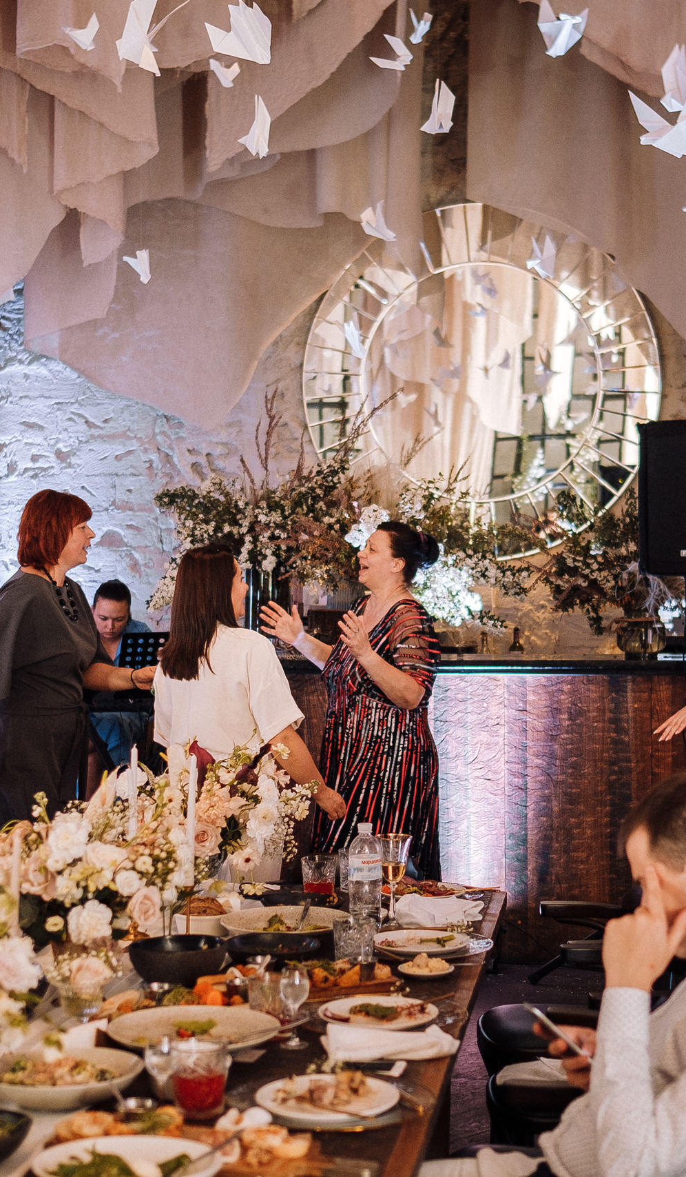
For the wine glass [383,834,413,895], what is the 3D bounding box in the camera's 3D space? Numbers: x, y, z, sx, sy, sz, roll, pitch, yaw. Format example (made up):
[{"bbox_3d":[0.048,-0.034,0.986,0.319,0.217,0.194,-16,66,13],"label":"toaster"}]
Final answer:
[{"bbox_3d":[0.113,0.644,3.779,0.080,0.200,0.080,0,2,0],"label":"wine glass"}]

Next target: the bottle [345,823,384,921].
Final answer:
[{"bbox_3d":[0.051,0.632,3.778,0.071,0.225,0.071,0,2,0],"label":"bottle"}]

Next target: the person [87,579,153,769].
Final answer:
[{"bbox_3d":[-0.941,0.675,7.271,0.530,1.420,0.720,0,2,-12],"label":"person"}]

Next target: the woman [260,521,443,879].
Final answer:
[{"bbox_3d":[0.043,0.618,5.669,0.560,1.660,0.480,-1,2,-35],"label":"woman"}]

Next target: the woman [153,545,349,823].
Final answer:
[{"bbox_3d":[-0.297,0.654,5.420,0.550,1.600,0.400,1,2,25],"label":"woman"}]

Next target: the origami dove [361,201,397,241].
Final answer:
[{"bbox_3d":[0.129,-1.316,6.150,0.140,0.140,0.125,0,1,-22],"label":"origami dove"}]

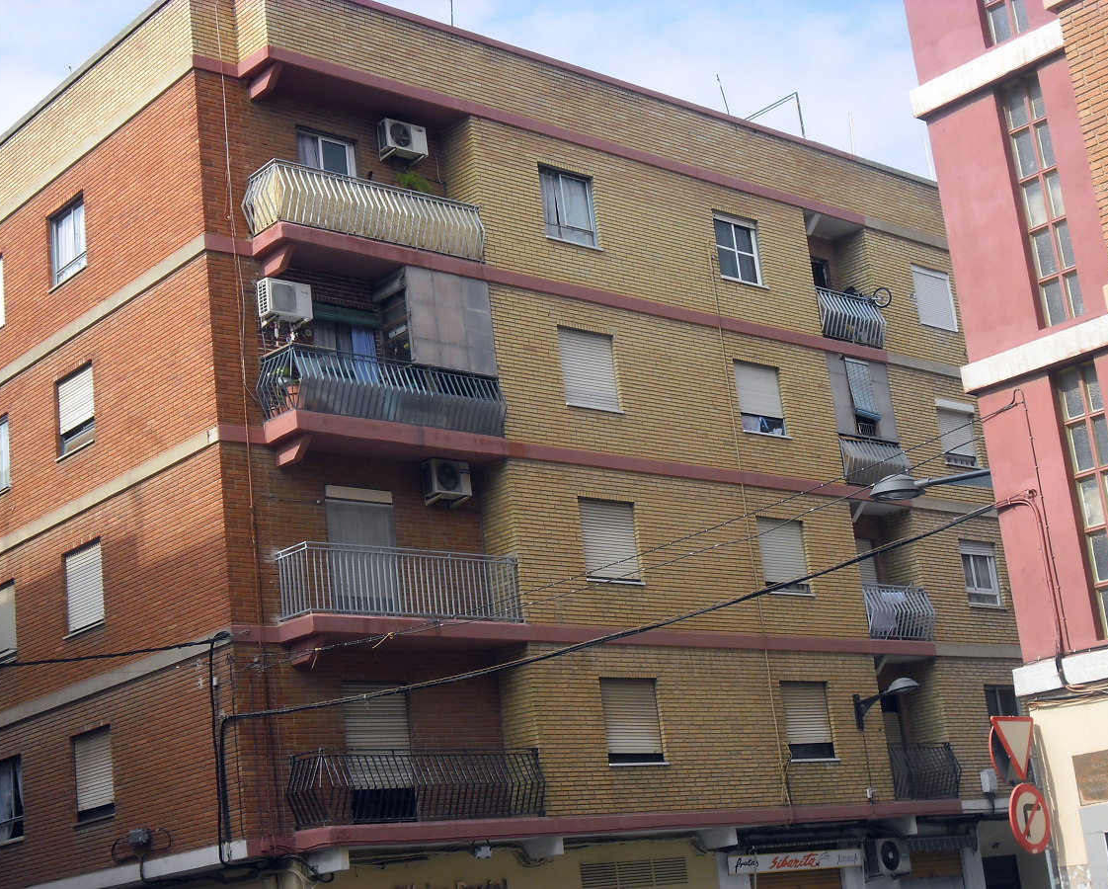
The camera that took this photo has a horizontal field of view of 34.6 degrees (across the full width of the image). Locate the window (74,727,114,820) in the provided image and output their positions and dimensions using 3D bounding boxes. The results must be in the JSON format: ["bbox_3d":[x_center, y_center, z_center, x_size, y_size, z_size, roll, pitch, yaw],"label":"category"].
[{"bbox_3d":[-6.601,4.793,25.781,0.150,1.288,1.187,8,-21,-42],"label":"window"}]

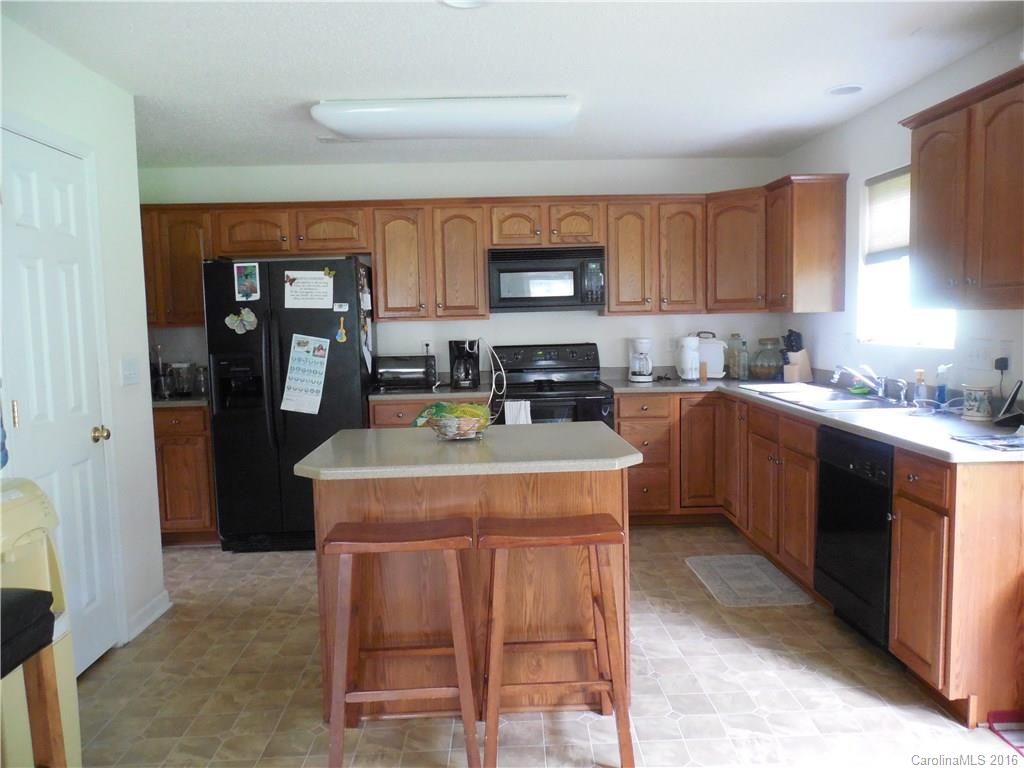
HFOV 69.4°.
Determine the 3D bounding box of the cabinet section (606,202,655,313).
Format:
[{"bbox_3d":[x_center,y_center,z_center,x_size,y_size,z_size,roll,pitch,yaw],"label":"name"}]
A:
[{"bbox_3d":[0.767,-0.830,4.980,0.320,0.730,0.320,-1,5,-2],"label":"cabinet section"}]

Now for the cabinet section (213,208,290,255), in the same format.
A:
[{"bbox_3d":[-1.713,-1.003,4.997,0.505,0.290,0.325,-1,5,-1],"label":"cabinet section"}]

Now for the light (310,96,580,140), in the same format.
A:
[{"bbox_3d":[-0.330,-1.381,3.854,1.310,0.110,0.420,-1,5,-1],"label":"light"}]

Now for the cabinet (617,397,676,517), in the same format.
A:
[{"bbox_3d":[0.832,0.436,4.937,0.377,0.815,0.615,-2,5,-2],"label":"cabinet"}]

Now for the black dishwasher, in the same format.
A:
[{"bbox_3d":[1.692,0.624,3.082,0.598,0.830,0.606,-2,5,-2],"label":"black dishwasher"}]

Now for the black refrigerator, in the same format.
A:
[{"bbox_3d":[-1.340,0.108,4.717,0.880,1.755,0.740,-2,5,-2],"label":"black refrigerator"}]

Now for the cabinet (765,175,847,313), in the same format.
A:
[{"bbox_3d":[1.749,-0.818,4.417,0.335,0.772,0.379,-2,5,-2],"label":"cabinet"}]

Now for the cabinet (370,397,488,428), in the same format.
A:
[{"bbox_3d":[-0.505,0.489,4.883,0.740,0.845,0.615,-2,5,-2],"label":"cabinet"}]

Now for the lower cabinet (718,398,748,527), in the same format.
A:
[{"bbox_3d":[1.649,0.460,4.504,0.628,0.770,0.490,-1,5,-1],"label":"lower cabinet"}]

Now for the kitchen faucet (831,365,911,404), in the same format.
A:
[{"bbox_3d":[1.794,0.013,3.732,0.255,0.168,0.310,-2,5,-2],"label":"kitchen faucet"}]

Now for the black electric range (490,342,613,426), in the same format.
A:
[{"bbox_3d":[0.253,0.352,4.907,0.762,1.185,0.660,-2,5,-2],"label":"black electric range"}]

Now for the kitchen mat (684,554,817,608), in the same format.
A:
[{"bbox_3d":[1.209,1.016,3.843,0.421,0.013,0.727,-2,5,-2],"label":"kitchen mat"}]

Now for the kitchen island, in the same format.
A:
[{"bbox_3d":[-0.153,0.677,2.971,1.210,0.898,0.865,-2,5,-2],"label":"kitchen island"}]

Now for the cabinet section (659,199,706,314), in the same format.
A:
[{"bbox_3d":[1.112,-0.838,4.991,0.330,0.730,0.320,-1,5,-2],"label":"cabinet section"}]

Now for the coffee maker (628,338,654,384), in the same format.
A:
[{"bbox_3d":[0.878,-0.164,5.021,0.165,0.294,0.220,-1,6,4],"label":"coffee maker"}]

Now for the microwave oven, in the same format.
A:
[{"bbox_3d":[0.229,-0.697,5.033,0.761,0.424,0.390,-1,5,-1],"label":"microwave oven"}]

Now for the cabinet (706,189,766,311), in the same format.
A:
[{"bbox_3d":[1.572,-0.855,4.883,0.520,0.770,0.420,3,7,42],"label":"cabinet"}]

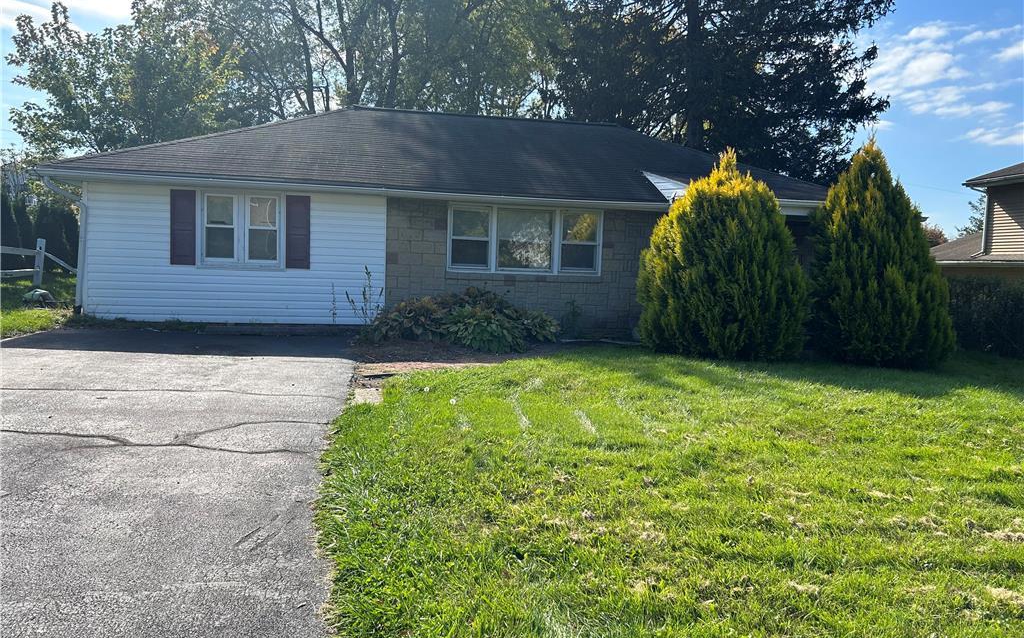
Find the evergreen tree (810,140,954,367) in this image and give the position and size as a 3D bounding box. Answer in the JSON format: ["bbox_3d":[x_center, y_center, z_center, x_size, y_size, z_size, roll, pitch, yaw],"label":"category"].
[{"bbox_3d":[5.559,-0.991,11.564,2.250,3.355,2.250,1,4,-13],"label":"evergreen tree"}]

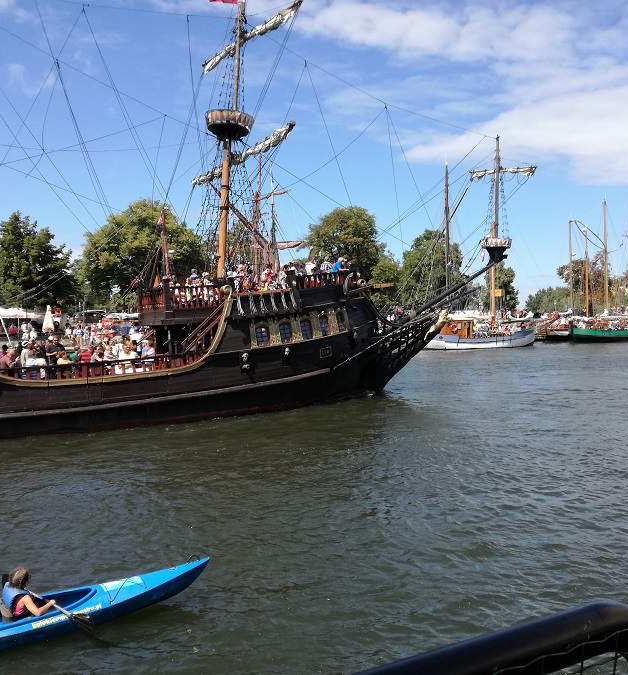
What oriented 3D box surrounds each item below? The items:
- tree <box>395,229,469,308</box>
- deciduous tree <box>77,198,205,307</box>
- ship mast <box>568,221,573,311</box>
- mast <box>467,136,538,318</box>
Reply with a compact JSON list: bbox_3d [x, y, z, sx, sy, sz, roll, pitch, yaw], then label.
[{"bbox_3d":[15.530,-8.519,92.000,9.200,11.800,8.800,0,2,0],"label":"tree"},{"bbox_3d":[-21.008,-9.566,85.000,14.300,14.300,13.000,0,2,0],"label":"deciduous tree"},{"bbox_3d":[32.519,-9.128,89.000,0.350,11.600,0.350,0,2,0],"label":"ship mast"},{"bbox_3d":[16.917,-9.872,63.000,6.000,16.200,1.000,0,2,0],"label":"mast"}]

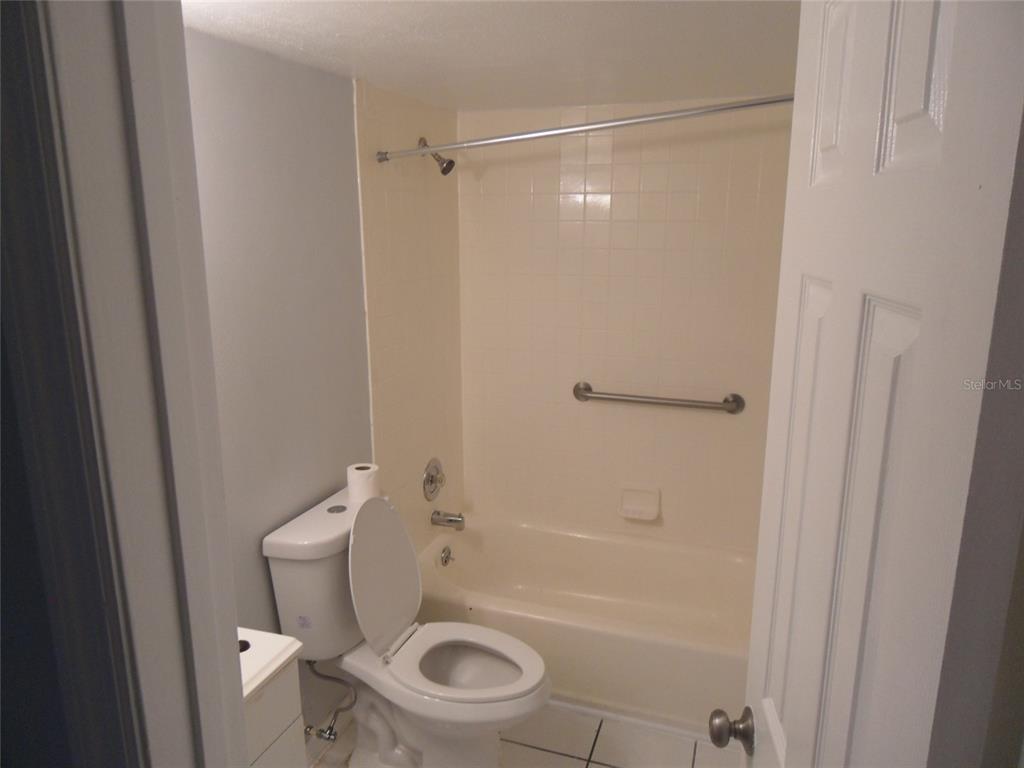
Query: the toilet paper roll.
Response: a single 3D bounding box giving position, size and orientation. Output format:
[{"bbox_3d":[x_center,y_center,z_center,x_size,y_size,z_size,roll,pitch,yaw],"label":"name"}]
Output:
[{"bbox_3d":[-0.452,0.307,2.177,0.097,0.105,0.097,5,16,19],"label":"toilet paper roll"}]

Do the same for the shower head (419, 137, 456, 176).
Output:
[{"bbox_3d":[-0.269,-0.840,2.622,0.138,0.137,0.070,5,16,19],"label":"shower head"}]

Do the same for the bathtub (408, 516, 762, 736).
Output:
[{"bbox_3d":[0.366,0.885,2.788,1.520,0.325,0.757,5,16,19],"label":"bathtub"}]

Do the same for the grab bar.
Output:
[{"bbox_3d":[0.575,0.063,2.868,0.695,0.082,0.077,5,16,19],"label":"grab bar"}]

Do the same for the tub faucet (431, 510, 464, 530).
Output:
[{"bbox_3d":[-0.264,0.577,3.009,0.138,0.072,0.055,5,16,19],"label":"tub faucet"}]

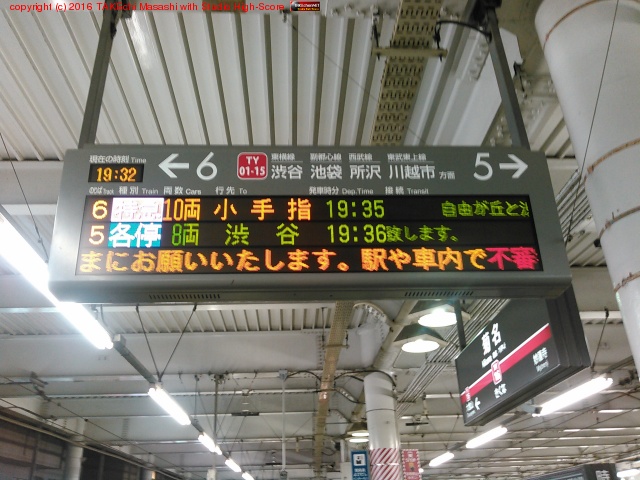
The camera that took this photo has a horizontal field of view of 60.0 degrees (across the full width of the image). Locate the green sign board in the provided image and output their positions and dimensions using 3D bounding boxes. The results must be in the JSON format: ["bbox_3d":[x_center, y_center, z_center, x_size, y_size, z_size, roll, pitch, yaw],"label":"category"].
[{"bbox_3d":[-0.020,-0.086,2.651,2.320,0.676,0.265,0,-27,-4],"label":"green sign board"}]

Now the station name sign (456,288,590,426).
[{"bbox_3d":[1.770,1.159,5.278,0.220,0.756,2.632,-1,-27,-2],"label":"station name sign"}]

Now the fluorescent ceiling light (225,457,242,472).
[{"bbox_3d":[-2.079,5.407,13.331,0.170,0.130,2.400,-1,-27,-3],"label":"fluorescent ceiling light"}]

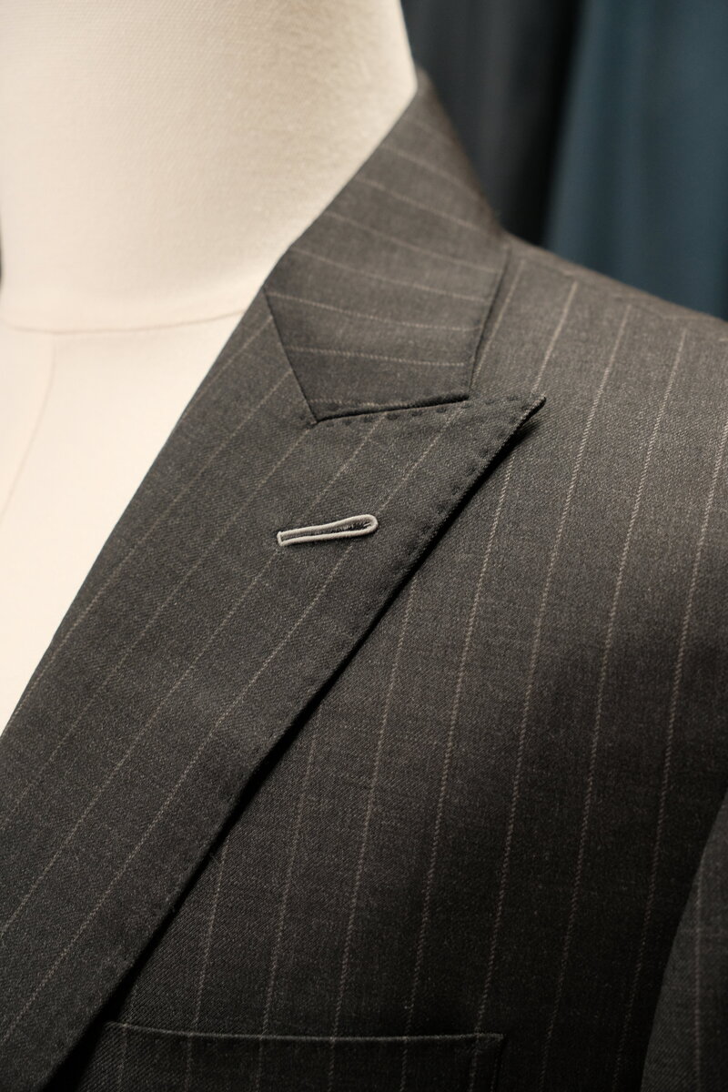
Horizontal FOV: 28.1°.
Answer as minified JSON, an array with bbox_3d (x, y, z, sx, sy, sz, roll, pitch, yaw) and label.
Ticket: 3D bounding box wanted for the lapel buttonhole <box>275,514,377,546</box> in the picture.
[{"bbox_3d":[-0.010,-0.004,0.380,0.028,0.005,0.002,-10,-21,19],"label":"lapel buttonhole"}]

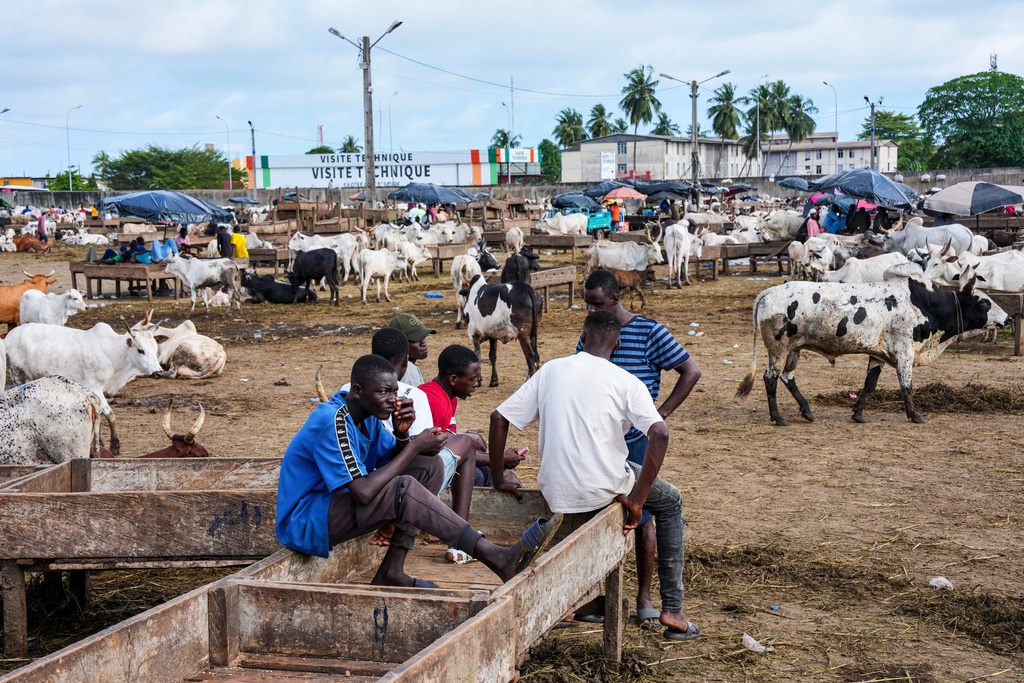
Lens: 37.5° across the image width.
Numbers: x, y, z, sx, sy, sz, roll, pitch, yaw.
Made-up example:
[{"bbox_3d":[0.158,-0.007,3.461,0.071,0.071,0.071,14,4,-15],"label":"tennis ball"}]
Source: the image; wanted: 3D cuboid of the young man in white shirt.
[{"bbox_3d":[0.366,0.625,6.780,0.840,1.480,0.740,1,6,24],"label":"young man in white shirt"}]

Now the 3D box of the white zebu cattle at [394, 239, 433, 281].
[{"bbox_3d":[-2.440,-1.964,36.600,0.450,1.000,1.220,3,7,33],"label":"white zebu cattle"}]

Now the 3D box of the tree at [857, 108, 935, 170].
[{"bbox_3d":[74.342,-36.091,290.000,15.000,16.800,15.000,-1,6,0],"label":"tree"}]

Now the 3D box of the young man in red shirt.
[{"bbox_3d":[-0.177,0.686,7.300,0.680,1.300,0.500,0,6,9],"label":"young man in red shirt"}]

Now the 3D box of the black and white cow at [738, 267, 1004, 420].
[{"bbox_3d":[3.192,0.007,13.350,2.360,1.430,0.620,-1,6,4],"label":"black and white cow"}]

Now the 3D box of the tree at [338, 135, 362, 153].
[{"bbox_3d":[-31.064,-32.551,290.000,5.000,14.400,5.000,-1,6,0],"label":"tree"}]

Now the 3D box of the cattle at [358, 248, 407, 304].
[{"bbox_3d":[-2.551,-1.317,29.700,0.430,1.080,1.350,3,7,35],"label":"cattle"}]

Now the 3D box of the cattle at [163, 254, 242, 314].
[{"bbox_3d":[-5.525,-1.019,27.000,1.370,1.100,0.450,0,6,7],"label":"cattle"}]

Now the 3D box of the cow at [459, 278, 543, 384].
[{"bbox_3d":[-0.121,-0.080,16.122,0.470,1.190,1.550,-4,6,-27],"label":"cow"}]

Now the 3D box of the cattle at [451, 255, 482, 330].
[{"bbox_3d":[-0.736,-0.861,24.133,0.480,1.170,1.800,-1,6,4],"label":"cattle"}]

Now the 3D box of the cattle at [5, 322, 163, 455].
[{"bbox_3d":[-3.695,0.338,12.941,1.850,1.120,0.520,3,7,35],"label":"cattle"}]

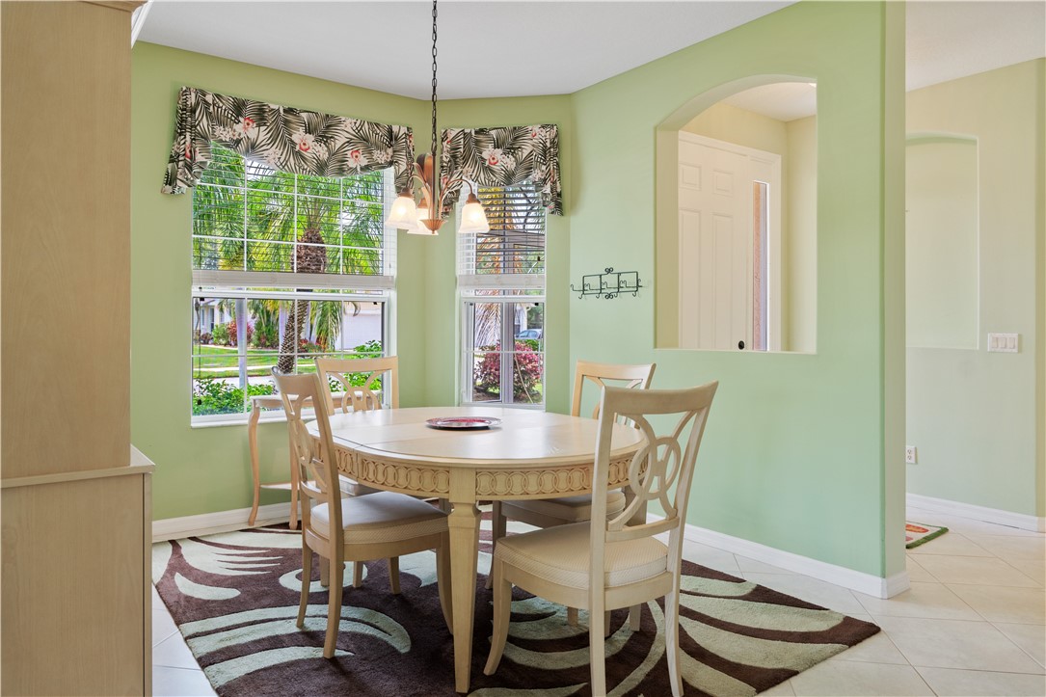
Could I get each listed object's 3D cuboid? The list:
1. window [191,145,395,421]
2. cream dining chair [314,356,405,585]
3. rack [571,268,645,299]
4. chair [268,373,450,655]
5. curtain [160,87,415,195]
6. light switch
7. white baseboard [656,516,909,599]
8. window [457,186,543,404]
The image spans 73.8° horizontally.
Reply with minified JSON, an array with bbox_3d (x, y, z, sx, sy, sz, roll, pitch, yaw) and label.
[{"bbox_3d":[-1.444,-0.433,4.508,1.310,1.760,0.130,-1,1,-35],"label":"window"},{"bbox_3d":[-0.718,0.564,3.547,0.545,1.020,0.585,-1,1,-38],"label":"cream dining chair"},{"bbox_3d":[0.516,-0.412,4.397,0.130,0.207,0.500,-1,1,-38],"label":"rack"},{"bbox_3d":[-0.628,0.588,2.735,0.585,1.020,0.545,-1,1,-36],"label":"chair"},{"bbox_3d":[-1.390,-1.194,4.386,1.590,0.630,0.140,-1,1,-35],"label":"curtain"},{"bbox_3d":[2.917,-0.033,4.240,0.015,0.114,0.161,-1,1,-37],"label":"light switch"},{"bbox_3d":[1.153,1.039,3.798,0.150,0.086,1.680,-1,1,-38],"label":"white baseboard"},{"bbox_3d":[-0.139,-0.444,4.907,0.640,1.750,0.130,0,1,12],"label":"window"}]

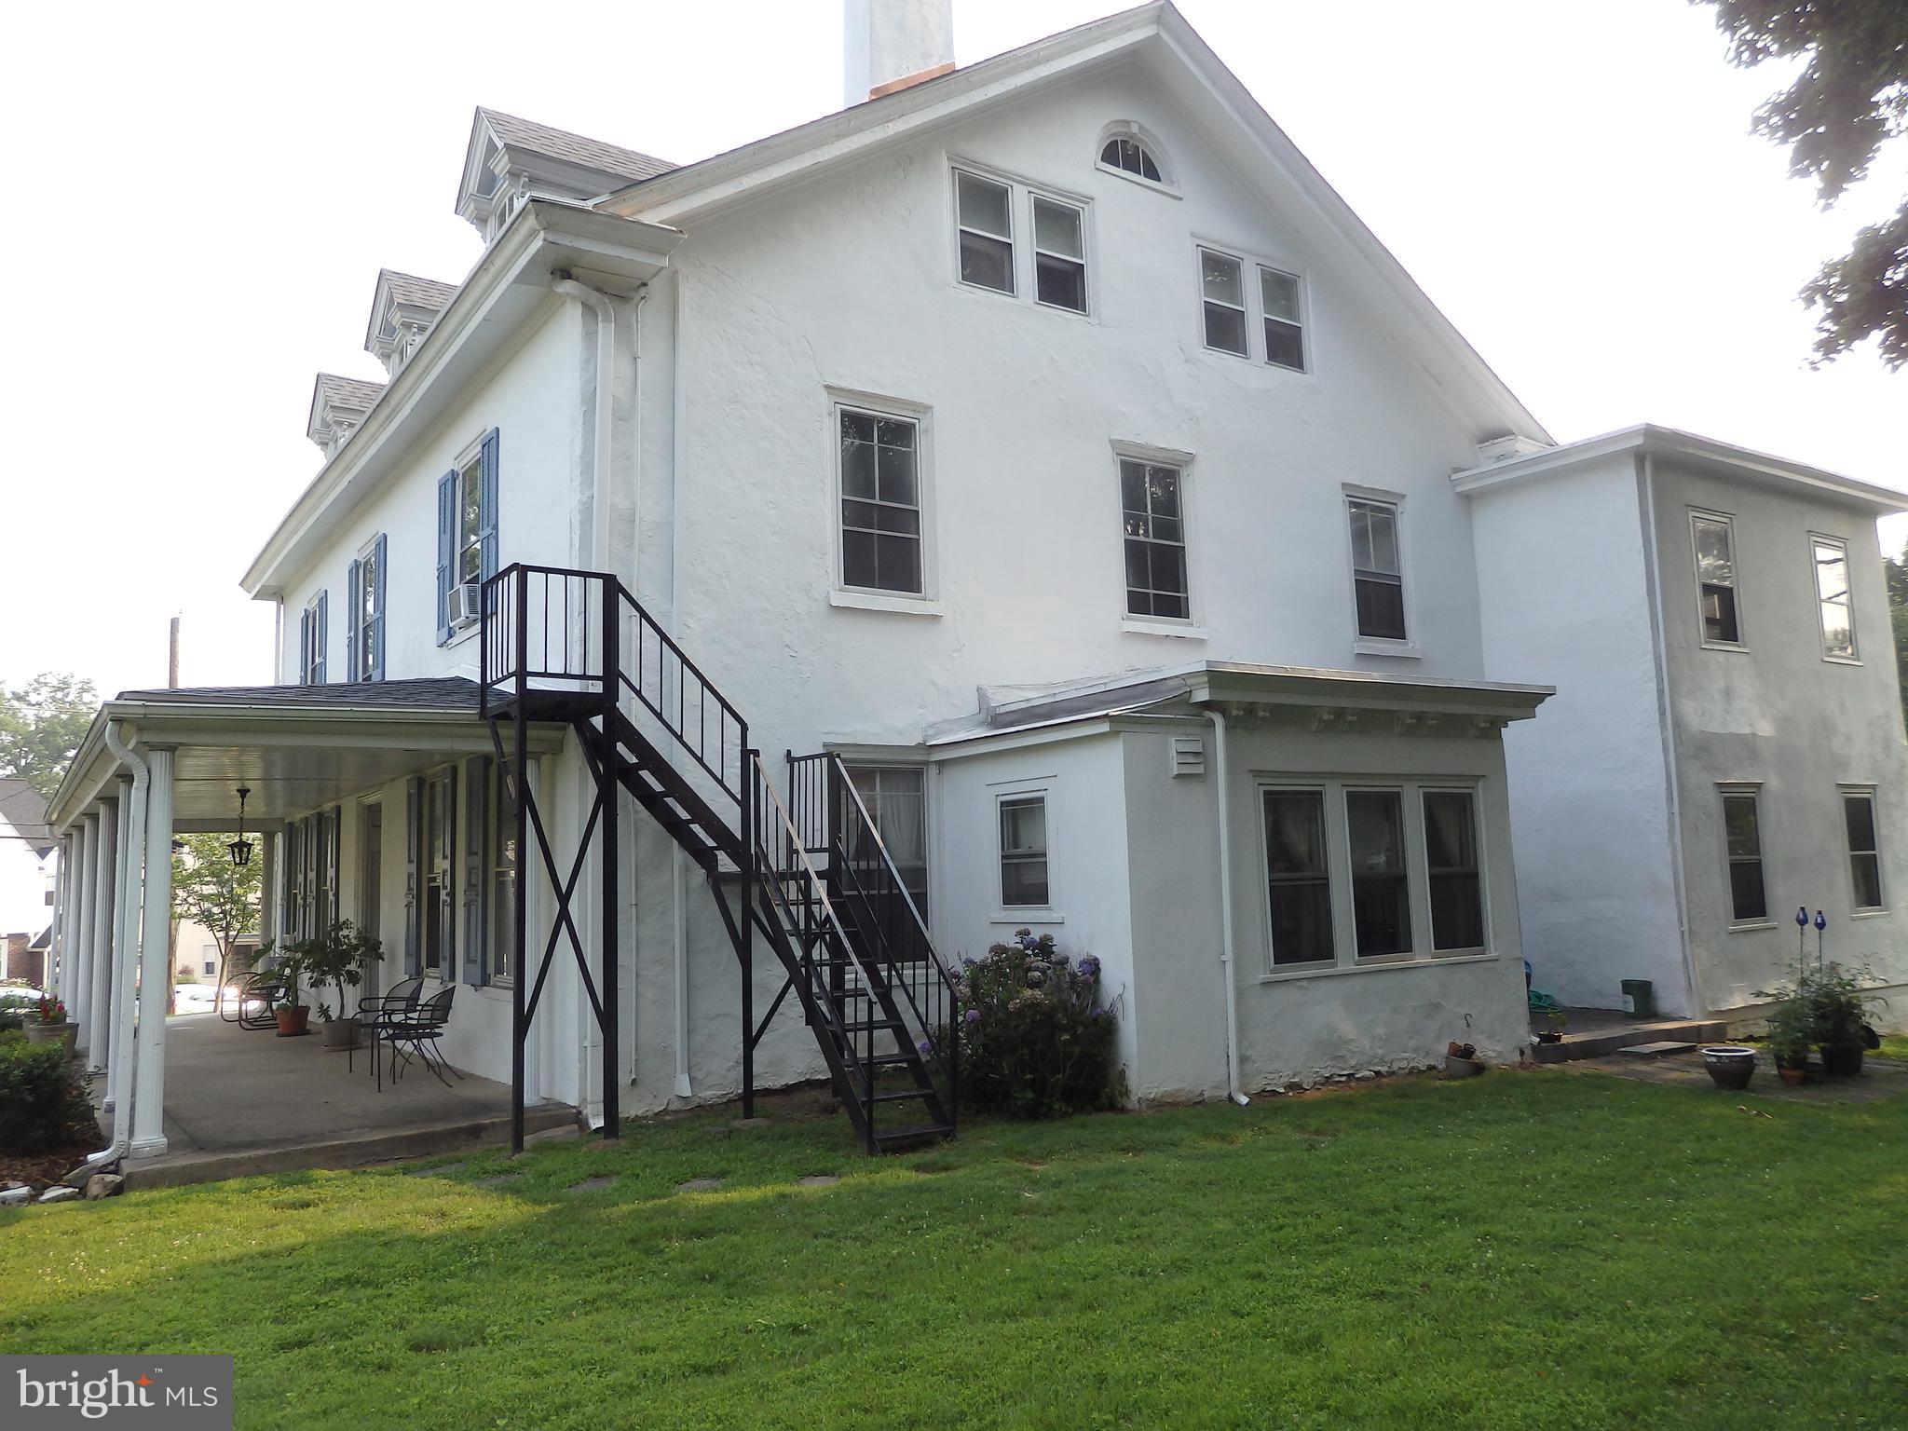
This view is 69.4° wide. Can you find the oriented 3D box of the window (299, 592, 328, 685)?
[{"bbox_3d":[-9.753,-0.810,20.931,0.118,1.883,2.012,3,-8,-34],"label":"window"}]

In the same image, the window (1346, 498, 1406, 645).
[{"bbox_3d":[5.176,-1.769,16.902,0.980,1.740,0.115,3,-8,-35],"label":"window"}]

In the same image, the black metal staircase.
[{"bbox_3d":[-1.705,0.929,9.799,2.596,4.058,2.482,3,-8,-34],"label":"black metal staircase"}]

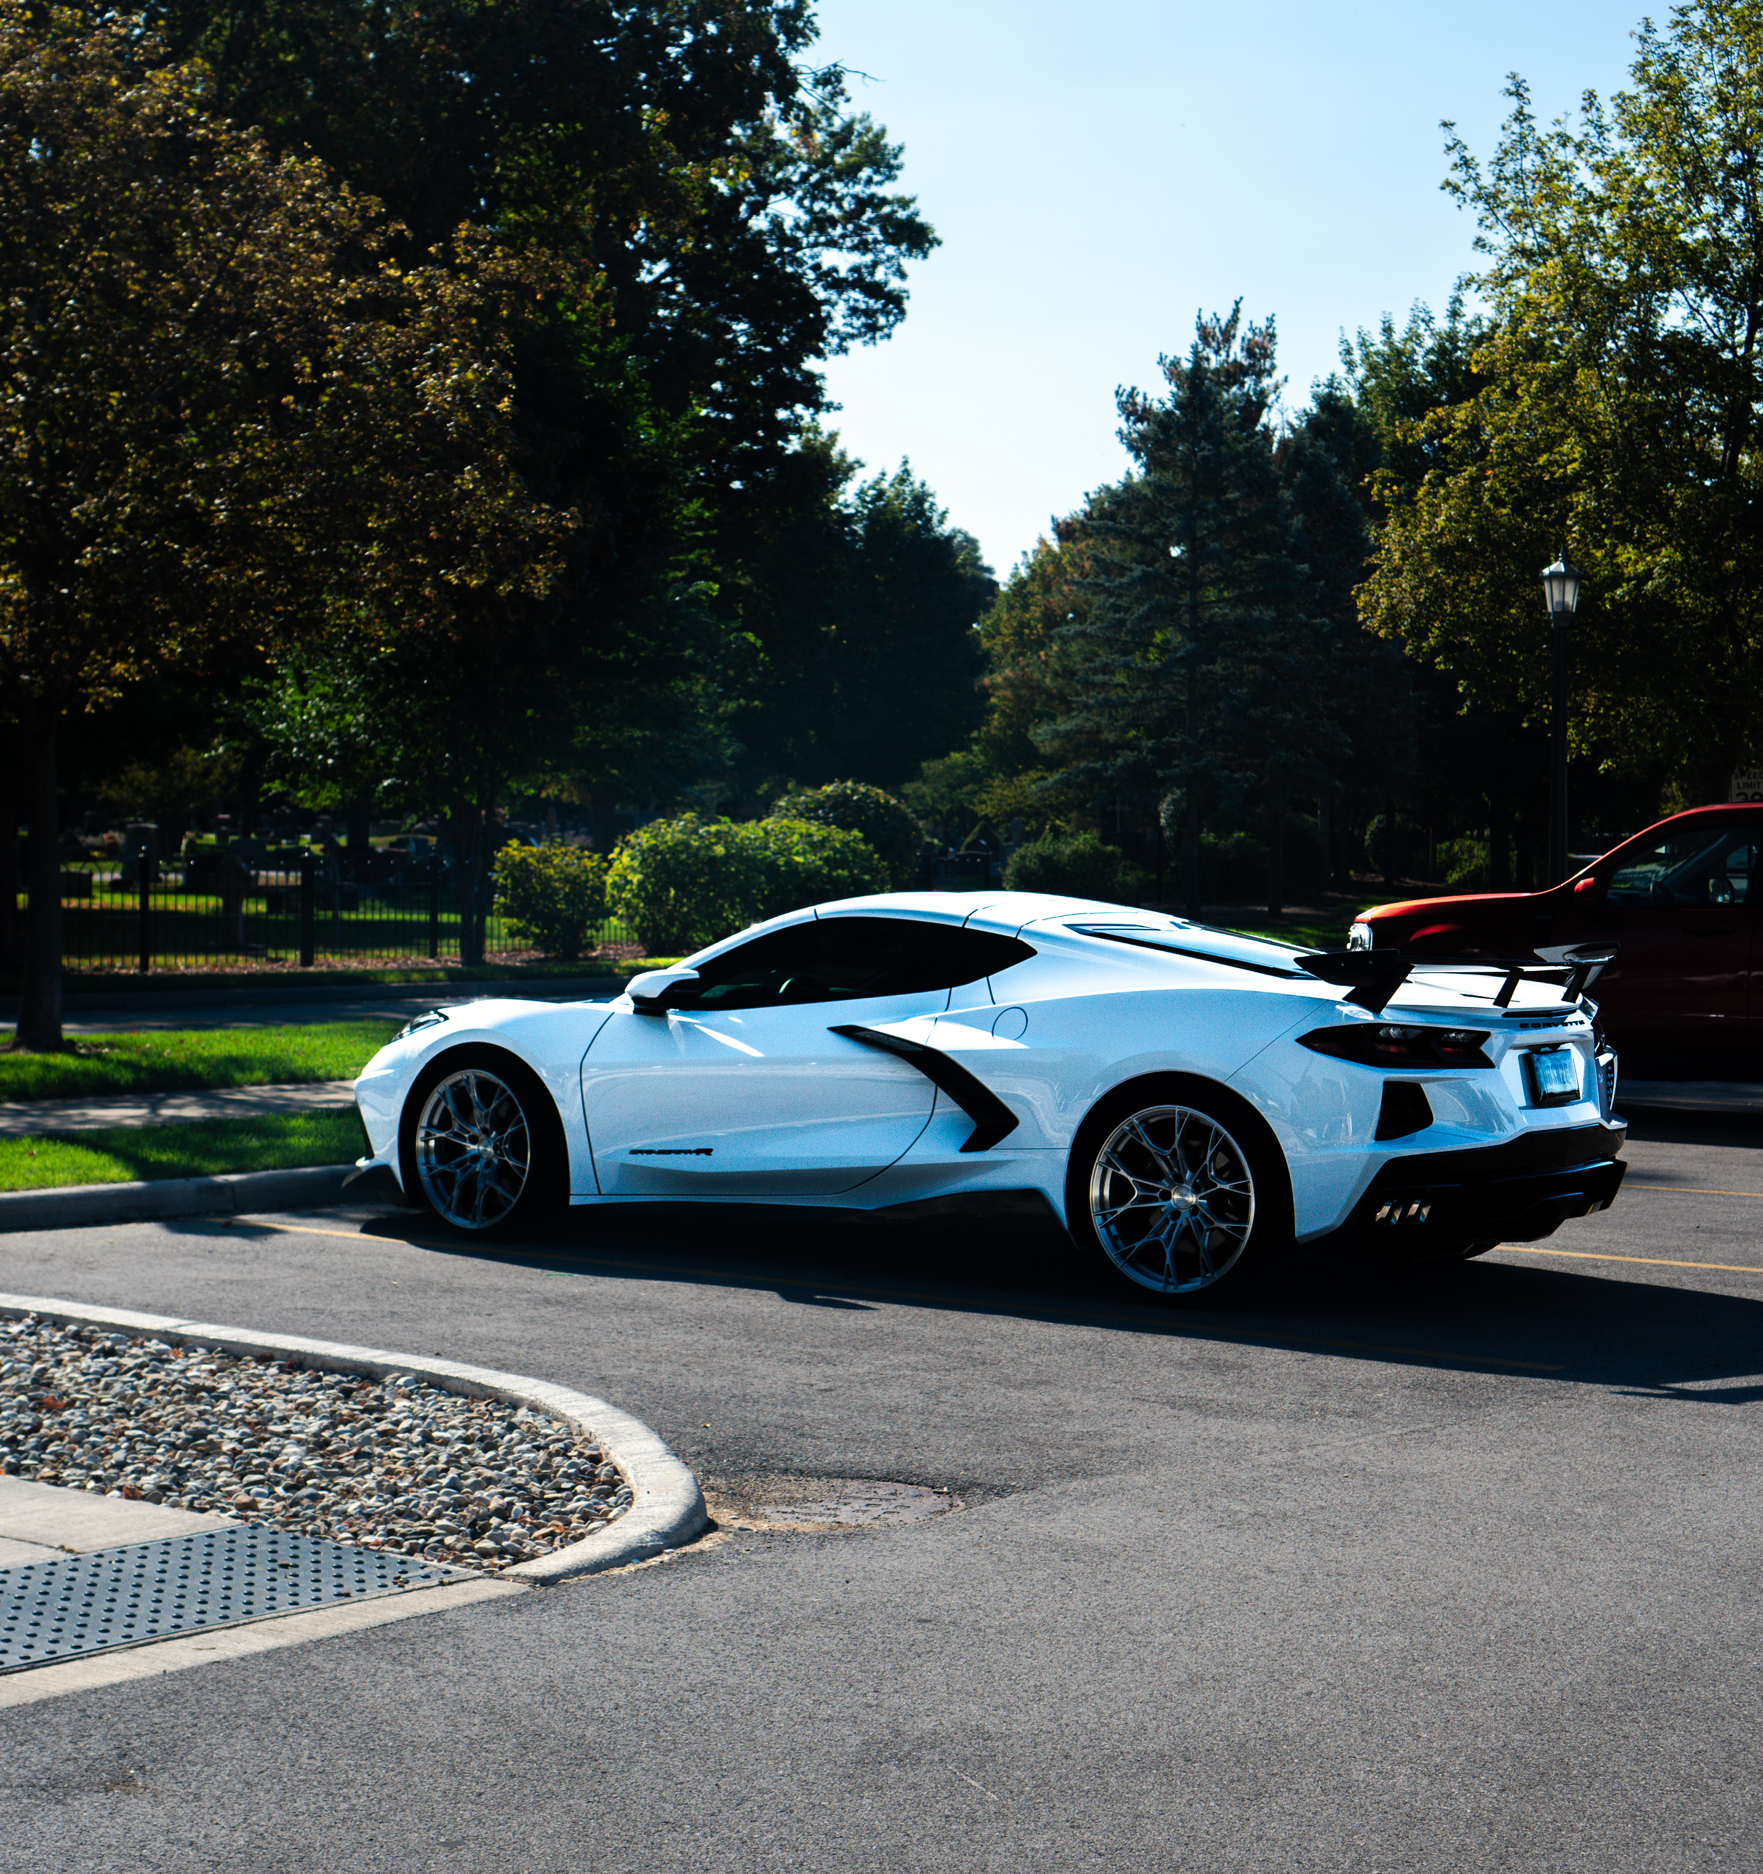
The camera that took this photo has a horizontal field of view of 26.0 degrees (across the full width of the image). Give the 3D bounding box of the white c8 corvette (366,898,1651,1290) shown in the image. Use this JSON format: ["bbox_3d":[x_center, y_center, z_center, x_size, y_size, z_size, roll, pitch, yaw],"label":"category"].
[{"bbox_3d":[0.232,0.456,12.940,4.640,1.235,1.950,2,2,34],"label":"white c8 corvette"}]

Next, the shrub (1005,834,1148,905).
[{"bbox_3d":[3.800,-1.230,74.980,2.800,1.636,2.400,0,1,3],"label":"shrub"}]

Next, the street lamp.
[{"bbox_3d":[7.314,-1.846,40.944,0.450,4.580,0.450,1,1,10],"label":"street lamp"}]

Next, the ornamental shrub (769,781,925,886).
[{"bbox_3d":[-0.508,-1.131,55.972,2.303,2.312,2.200,0,1,-1],"label":"ornamental shrub"}]

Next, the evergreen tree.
[{"bbox_3d":[5.574,-5.713,67.866,5.335,10.971,5.335,0,1,5],"label":"evergreen tree"}]

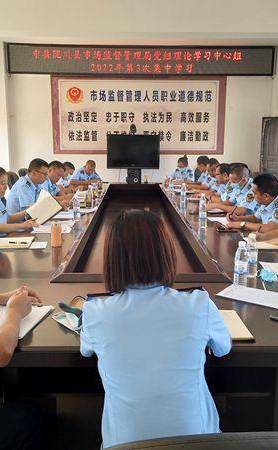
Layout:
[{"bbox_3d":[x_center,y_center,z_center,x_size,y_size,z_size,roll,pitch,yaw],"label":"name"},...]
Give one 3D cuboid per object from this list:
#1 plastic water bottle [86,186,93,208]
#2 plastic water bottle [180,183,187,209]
[{"bbox_3d":[-0.548,-0.311,5.036,0.066,0.236,0.066,0,10,0],"label":"plastic water bottle"},{"bbox_3d":[0.547,-0.393,5.523,0.065,0.232,0.065,0,10,0],"label":"plastic water bottle"}]

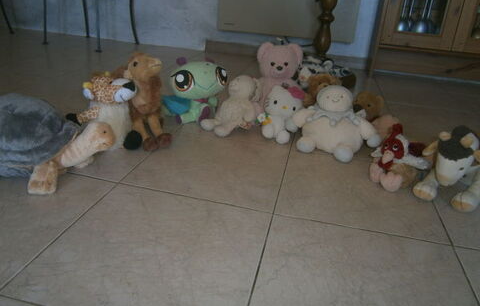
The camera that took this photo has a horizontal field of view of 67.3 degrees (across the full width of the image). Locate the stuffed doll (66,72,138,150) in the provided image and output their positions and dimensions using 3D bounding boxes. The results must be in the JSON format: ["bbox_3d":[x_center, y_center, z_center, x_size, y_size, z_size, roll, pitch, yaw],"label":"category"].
[{"bbox_3d":[-0.354,-0.116,0.947,0.172,0.183,0.162,-17,33,-37],"label":"stuffed doll"}]

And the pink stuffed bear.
[{"bbox_3d":[0.137,-0.238,1.219,0.162,0.238,0.172,8,26,7],"label":"pink stuffed bear"}]

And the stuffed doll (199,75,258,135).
[{"bbox_3d":[-0.025,-0.140,1.080,0.172,0.157,0.122,-15,32,-36],"label":"stuffed doll"}]

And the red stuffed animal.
[{"bbox_3d":[0.385,0.002,0.868,0.132,0.142,0.142,26,33,37],"label":"red stuffed animal"}]

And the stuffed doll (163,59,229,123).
[{"bbox_3d":[-0.141,-0.211,1.169,0.203,0.193,0.162,-8,28,-25],"label":"stuffed doll"}]

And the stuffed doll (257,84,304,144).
[{"bbox_3d":[0.121,-0.115,1.064,0.132,0.147,0.122,11,26,13],"label":"stuffed doll"}]

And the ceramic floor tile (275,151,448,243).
[{"bbox_3d":[0.273,0.085,0.851,0.345,0.010,0.345,9,26,10],"label":"ceramic floor tile"}]

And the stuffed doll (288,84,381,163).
[{"bbox_3d":[0.272,-0.093,1.007,0.243,0.178,0.172,12,26,16],"label":"stuffed doll"}]

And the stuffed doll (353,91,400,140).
[{"bbox_3d":[0.439,-0.118,1.129,0.152,0.142,0.132,-17,33,-37],"label":"stuffed doll"}]

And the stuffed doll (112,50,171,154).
[{"bbox_3d":[-0.271,-0.154,0.976,0.142,0.238,0.203,-19,34,-40],"label":"stuffed doll"}]

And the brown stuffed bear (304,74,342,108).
[{"bbox_3d":[0.277,-0.188,1.215,0.142,0.172,0.132,8,26,7],"label":"brown stuffed bear"}]

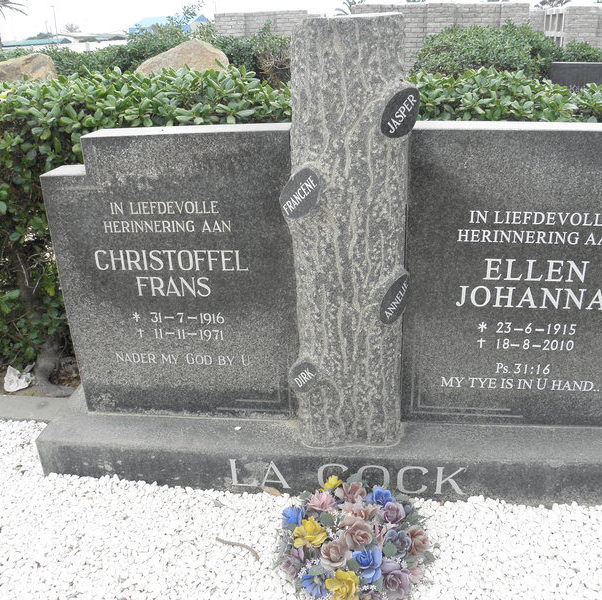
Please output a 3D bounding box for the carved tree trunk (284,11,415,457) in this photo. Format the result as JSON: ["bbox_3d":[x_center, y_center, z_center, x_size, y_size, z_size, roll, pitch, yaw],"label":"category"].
[{"bbox_3d":[0.147,-0.151,1.728,0.335,1.200,0.270,1,22,8],"label":"carved tree trunk"}]

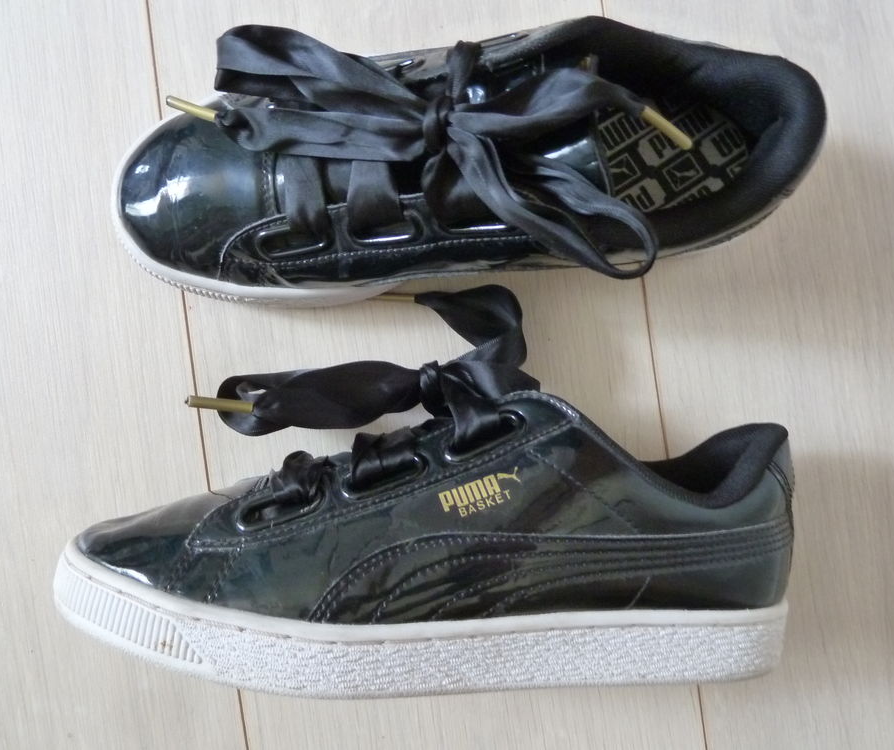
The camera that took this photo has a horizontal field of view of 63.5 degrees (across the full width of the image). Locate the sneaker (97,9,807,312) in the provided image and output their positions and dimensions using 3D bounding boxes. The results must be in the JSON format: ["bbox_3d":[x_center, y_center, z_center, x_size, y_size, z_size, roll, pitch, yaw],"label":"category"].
[{"bbox_3d":[-0.004,-0.079,0.261,0.267,0.102,0.100,-2,90,0],"label":"sneaker"}]

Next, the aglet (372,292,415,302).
[{"bbox_3d":[-0.024,-0.033,0.308,0.021,0.004,0.004,0,90,0],"label":"aglet"}]

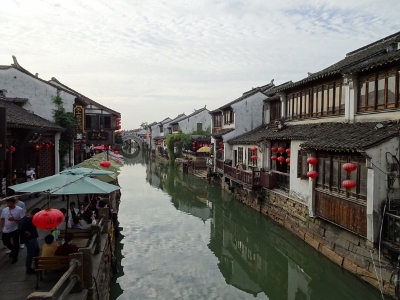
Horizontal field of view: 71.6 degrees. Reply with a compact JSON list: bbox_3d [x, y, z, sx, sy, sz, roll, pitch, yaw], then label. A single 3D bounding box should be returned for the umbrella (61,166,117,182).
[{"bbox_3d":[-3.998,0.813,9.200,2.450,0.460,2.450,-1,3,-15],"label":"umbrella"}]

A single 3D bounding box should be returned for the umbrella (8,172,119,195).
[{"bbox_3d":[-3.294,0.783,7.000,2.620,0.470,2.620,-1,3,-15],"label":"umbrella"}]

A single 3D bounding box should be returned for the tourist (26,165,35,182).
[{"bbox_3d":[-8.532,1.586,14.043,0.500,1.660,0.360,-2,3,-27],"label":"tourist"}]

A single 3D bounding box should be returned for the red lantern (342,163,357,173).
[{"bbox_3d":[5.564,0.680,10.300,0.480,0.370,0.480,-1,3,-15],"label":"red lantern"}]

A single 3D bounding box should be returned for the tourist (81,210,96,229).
[{"bbox_3d":[-3.358,2.374,8.377,0.460,1.160,0.620,-1,3,-15],"label":"tourist"}]

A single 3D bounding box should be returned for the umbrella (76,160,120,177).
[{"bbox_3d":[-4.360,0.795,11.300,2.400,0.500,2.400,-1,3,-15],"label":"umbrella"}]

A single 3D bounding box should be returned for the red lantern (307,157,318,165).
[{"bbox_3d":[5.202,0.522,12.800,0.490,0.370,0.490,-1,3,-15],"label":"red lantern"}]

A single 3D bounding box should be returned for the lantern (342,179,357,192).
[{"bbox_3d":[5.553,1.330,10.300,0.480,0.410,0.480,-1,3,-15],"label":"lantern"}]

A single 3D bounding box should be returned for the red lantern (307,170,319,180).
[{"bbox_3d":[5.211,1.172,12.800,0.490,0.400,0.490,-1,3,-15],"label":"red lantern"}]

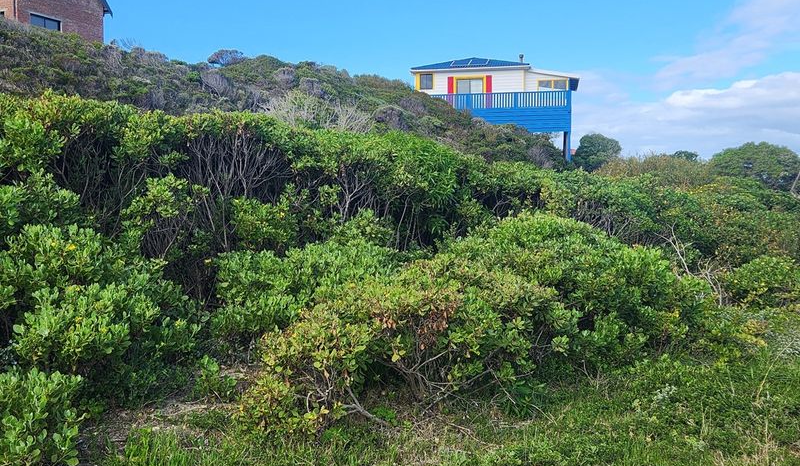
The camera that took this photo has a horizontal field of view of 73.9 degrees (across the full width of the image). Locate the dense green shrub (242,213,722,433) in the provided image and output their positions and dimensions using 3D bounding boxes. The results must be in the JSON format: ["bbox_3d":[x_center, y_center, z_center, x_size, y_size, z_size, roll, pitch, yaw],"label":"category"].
[{"bbox_3d":[0.700,0.518,4.911,3.700,1.260,2.400,-2,5,-18],"label":"dense green shrub"}]

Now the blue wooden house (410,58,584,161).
[{"bbox_3d":[6.075,-8.000,34.634,9.700,7.100,8.500,1,5,10],"label":"blue wooden house"}]

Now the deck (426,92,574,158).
[{"bbox_3d":[5.824,-6.244,31.370,8.200,4.050,2.000,1,5,10],"label":"deck"}]

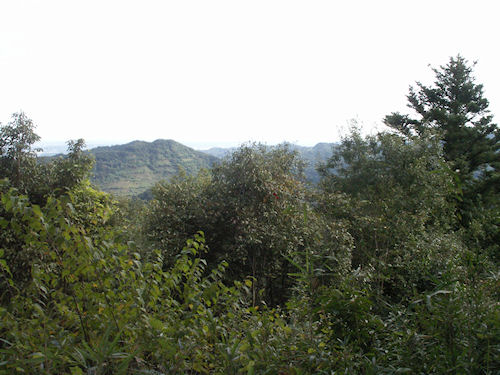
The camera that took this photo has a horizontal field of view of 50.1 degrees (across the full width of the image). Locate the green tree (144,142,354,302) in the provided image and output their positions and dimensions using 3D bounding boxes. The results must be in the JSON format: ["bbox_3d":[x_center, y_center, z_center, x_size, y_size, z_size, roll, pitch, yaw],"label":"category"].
[{"bbox_3d":[-0.020,0.720,10.300,3.850,3.050,3.200,0,5,0],"label":"green tree"}]

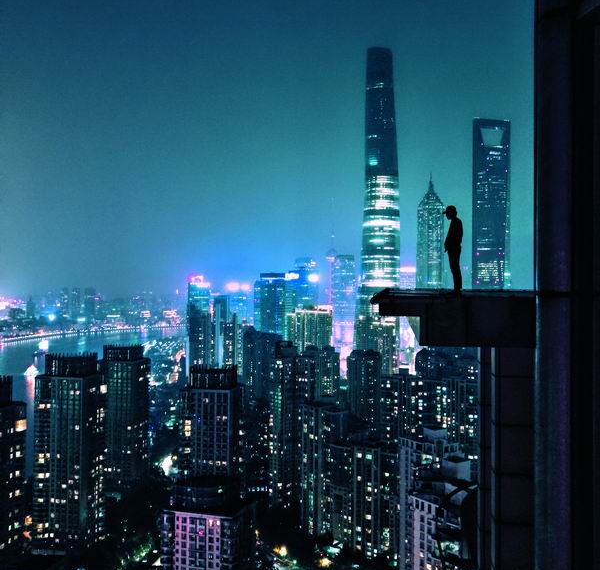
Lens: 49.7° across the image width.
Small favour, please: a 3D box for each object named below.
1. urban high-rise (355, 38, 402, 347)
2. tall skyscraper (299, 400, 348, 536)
[{"bbox_3d":[150.460,-131.300,1217.000,80.000,632.000,80.000,0,0,7],"label":"urban high-rise"},{"bbox_3d":[17.230,129.500,455.000,28.000,95.000,21.000,0,0,20],"label":"tall skyscraper"}]

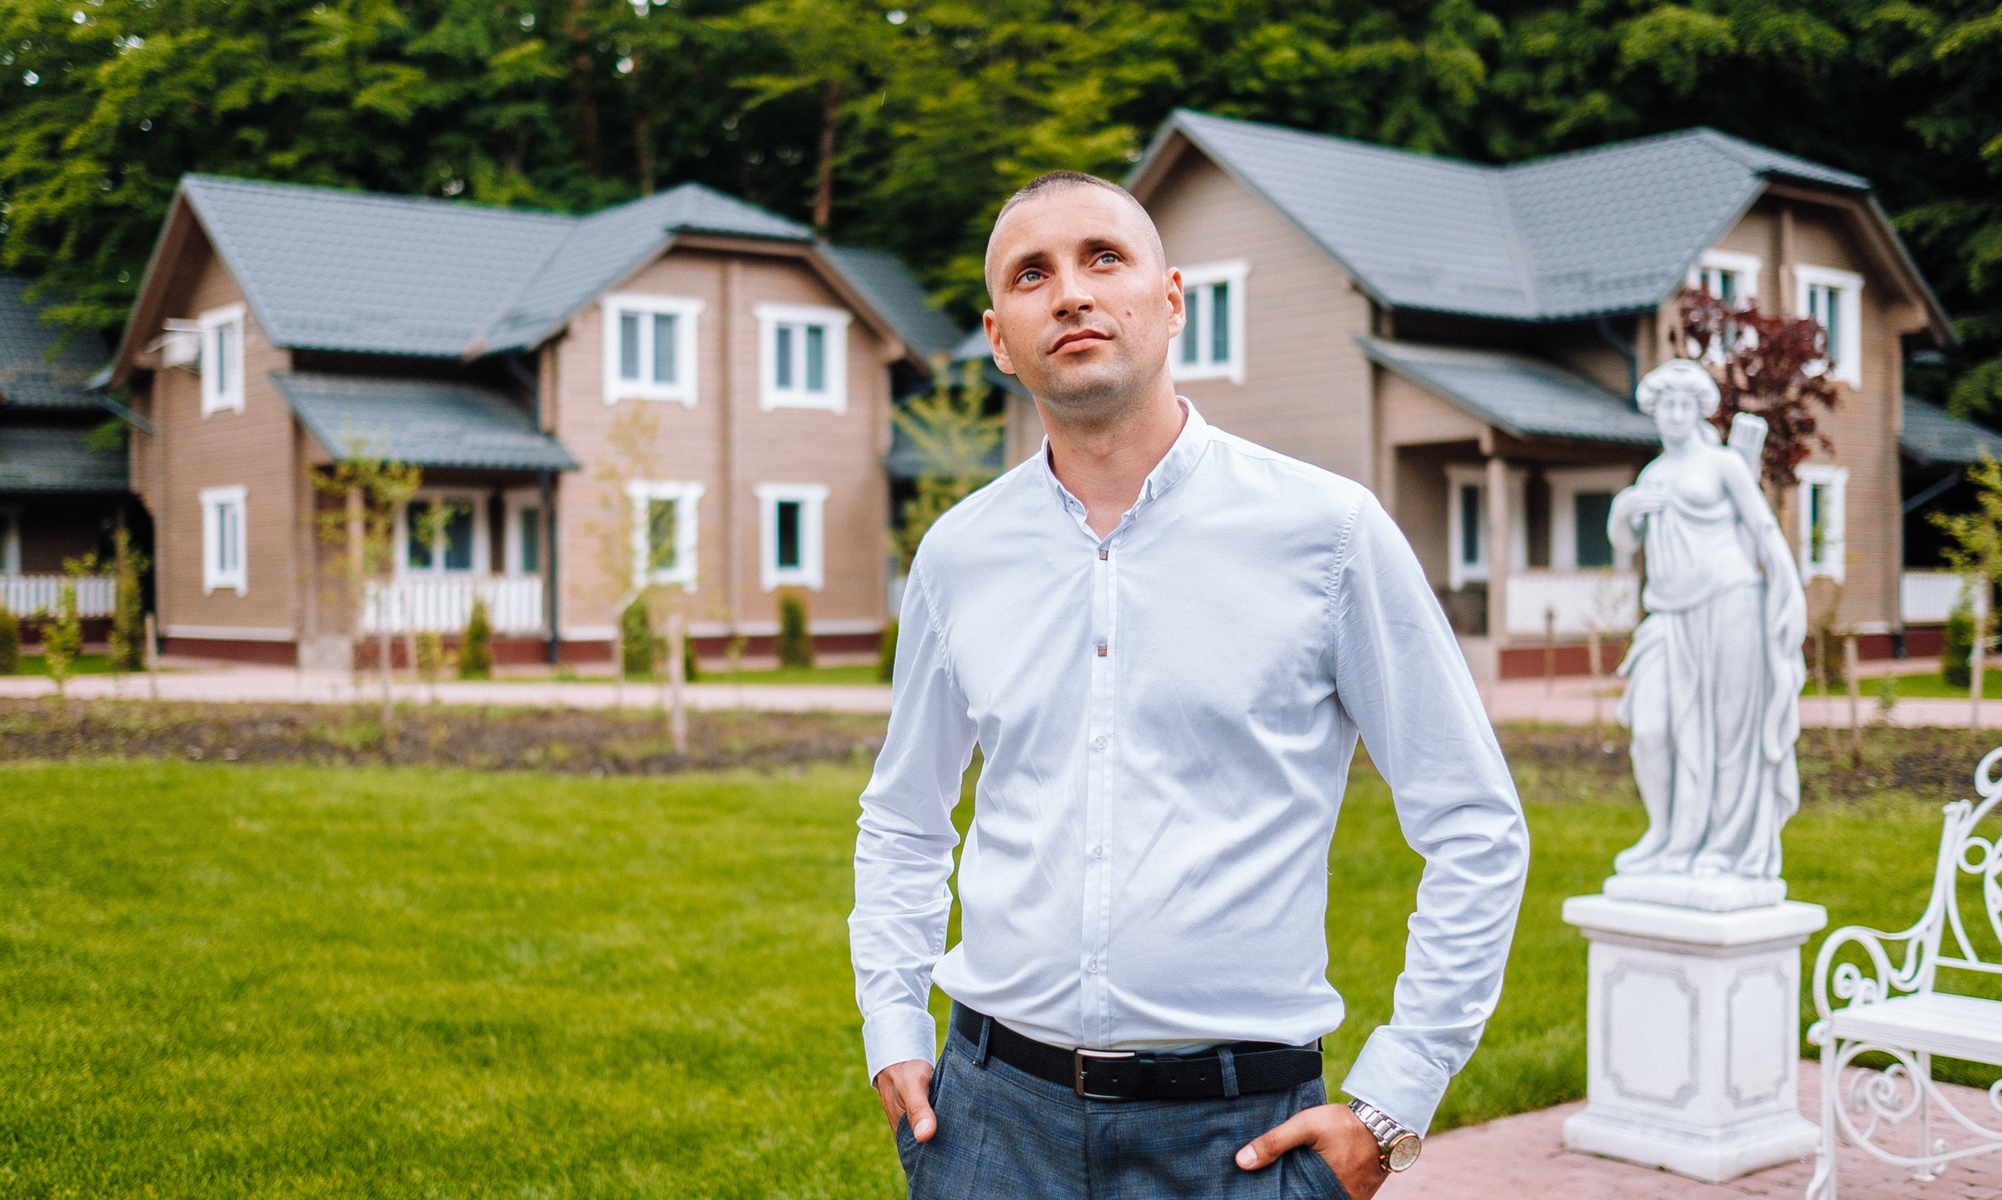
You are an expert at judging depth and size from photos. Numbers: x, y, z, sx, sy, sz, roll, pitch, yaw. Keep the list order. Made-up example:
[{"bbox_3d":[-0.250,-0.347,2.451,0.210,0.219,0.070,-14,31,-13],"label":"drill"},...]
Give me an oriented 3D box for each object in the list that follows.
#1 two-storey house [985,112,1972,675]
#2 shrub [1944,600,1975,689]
[{"bbox_3d":[8.666,-3.160,31.657,14.186,8.033,10.395,-1,1,-36],"label":"two-storey house"},{"bbox_3d":[11.016,0.501,22.361,0.358,1.019,0.358,0,1,0],"label":"shrub"}]

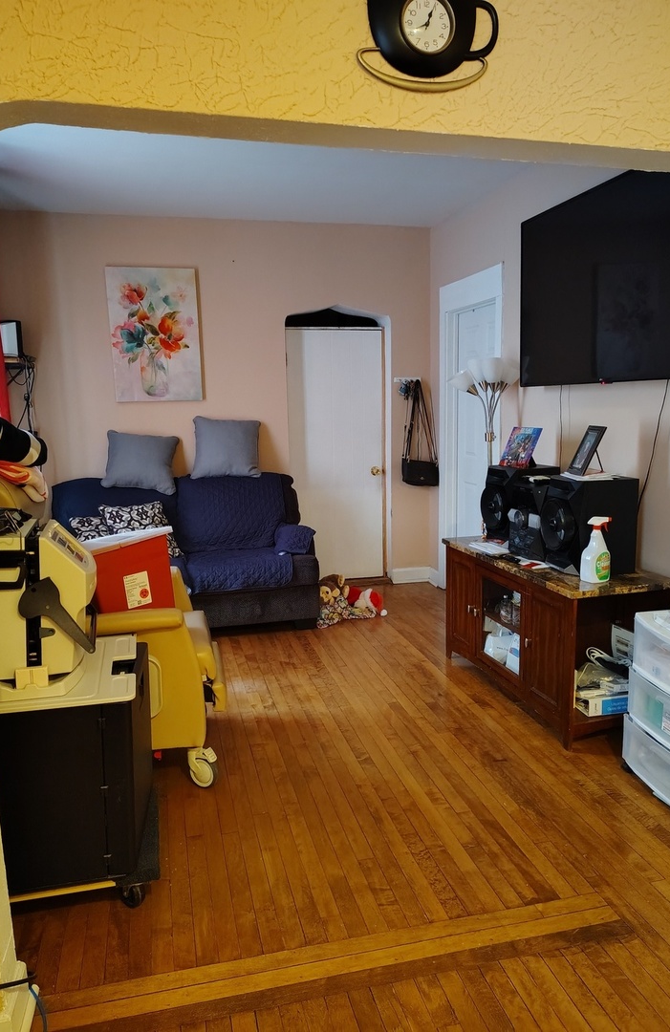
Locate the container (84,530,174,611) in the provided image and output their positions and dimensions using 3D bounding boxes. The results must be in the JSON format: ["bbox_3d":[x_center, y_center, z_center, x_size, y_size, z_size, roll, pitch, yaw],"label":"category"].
[{"bbox_3d":[-0.819,0.279,2.957,0.360,0.420,0.270,-12,8,-15],"label":"container"}]

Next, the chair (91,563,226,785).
[{"bbox_3d":[-0.923,0.402,2.828,0.930,1.190,0.790,-3,9,-14],"label":"chair"}]

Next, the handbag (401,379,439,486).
[{"bbox_3d":[0.622,-0.624,5.466,0.260,0.800,0.140,-3,9,-14],"label":"handbag"}]

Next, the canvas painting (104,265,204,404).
[{"bbox_3d":[-1.253,-1.266,5.011,0.605,0.920,0.030,-3,9,-13],"label":"canvas painting"}]

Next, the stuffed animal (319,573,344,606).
[{"bbox_3d":[-0.036,0.527,4.910,0.230,0.240,0.240,-1,8,1],"label":"stuffed animal"}]

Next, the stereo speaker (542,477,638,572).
[{"bbox_3d":[1.118,0.033,3.179,0.310,0.405,0.275,-3,9,-13],"label":"stereo speaker"}]

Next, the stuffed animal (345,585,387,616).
[{"bbox_3d":[0.203,0.568,4.944,0.290,0.190,0.240,-3,9,-14],"label":"stuffed animal"}]

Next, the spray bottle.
[{"bbox_3d":[1.084,0.133,2.970,0.115,0.268,0.070,-3,9,-13],"label":"spray bottle"}]

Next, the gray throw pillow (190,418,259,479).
[{"bbox_3d":[-0.770,-0.481,5.044,0.460,0.430,0.140,0,-7,-13],"label":"gray throw pillow"}]

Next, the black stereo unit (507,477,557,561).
[{"bbox_3d":[1.034,0.006,3.436,0.300,0.374,0.270,-3,9,-16],"label":"black stereo unit"}]

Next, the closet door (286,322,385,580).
[{"bbox_3d":[-0.005,-0.464,5.666,0.780,1.990,0.050,-3,9,-14],"label":"closet door"}]

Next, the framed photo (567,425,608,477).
[{"bbox_3d":[1.134,-0.279,3.175,0.060,0.223,0.180,23,7,-5],"label":"framed photo"}]

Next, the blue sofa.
[{"bbox_3d":[-1.001,0.230,4.740,1.680,0.960,0.920,-3,9,-14],"label":"blue sofa"}]

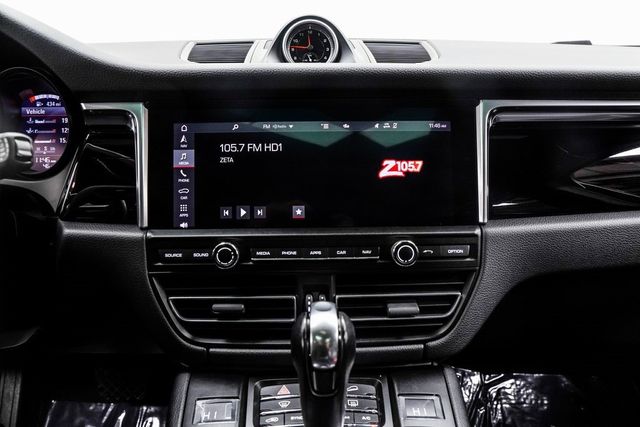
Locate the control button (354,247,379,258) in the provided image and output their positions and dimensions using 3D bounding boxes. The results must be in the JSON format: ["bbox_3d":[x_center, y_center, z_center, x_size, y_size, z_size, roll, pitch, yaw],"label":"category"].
[{"bbox_3d":[0.044,0.036,0.464,0.024,0.011,0.007,-1,-3,0],"label":"control button"}]

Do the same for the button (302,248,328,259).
[{"bbox_3d":[-0.004,0.036,0.453,0.024,0.010,0.008,0,0,0],"label":"button"}]

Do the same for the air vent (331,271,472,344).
[{"bbox_3d":[0.077,0.088,0.460,0.127,0.067,0.030,-1,-5,0],"label":"air vent"}]

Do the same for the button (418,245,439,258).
[{"bbox_3d":[0.102,0.035,0.464,0.018,0.011,0.007,-1,-3,0],"label":"button"}]

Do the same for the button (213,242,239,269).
[{"bbox_3d":[-0.086,0.039,0.455,0.024,0.024,0.016,-1,-3,0],"label":"button"}]

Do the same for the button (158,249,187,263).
[{"bbox_3d":[-0.137,0.039,0.464,0.026,0.012,0.007,-1,-3,0],"label":"button"}]

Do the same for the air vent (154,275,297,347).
[{"bbox_3d":[-0.088,0.090,0.465,0.135,0.066,0.035,0,0,0],"label":"air vent"}]

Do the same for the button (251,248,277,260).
[{"bbox_3d":[-0.051,0.037,0.453,0.024,0.011,0.008,0,0,0],"label":"button"}]

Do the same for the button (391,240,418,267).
[{"bbox_3d":[0.078,0.037,0.455,0.024,0.024,0.016,-1,-3,0],"label":"button"}]

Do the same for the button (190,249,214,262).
[{"bbox_3d":[-0.108,0.038,0.453,0.021,0.011,0.008,0,0,0],"label":"button"}]

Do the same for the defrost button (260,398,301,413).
[{"bbox_3d":[-0.033,0.174,0.452,0.041,0.008,0.013,0,43,0],"label":"defrost button"}]

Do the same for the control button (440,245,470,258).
[{"bbox_3d":[0.123,0.035,0.453,0.027,0.011,0.008,0,0,0],"label":"control button"}]

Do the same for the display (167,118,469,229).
[{"bbox_3d":[-0.002,-0.037,0.468,0.280,0.104,0.015,0,0,0],"label":"display"}]

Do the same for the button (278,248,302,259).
[{"bbox_3d":[-0.028,0.037,0.464,0.024,0.011,0.007,-1,-3,0],"label":"button"}]

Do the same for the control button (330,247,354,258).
[{"bbox_3d":[0.020,0.035,0.453,0.023,0.010,0.008,0,0,0],"label":"control button"}]

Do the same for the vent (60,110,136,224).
[{"bbox_3d":[-0.212,-0.044,0.478,0.074,0.109,0.040,-1,-3,0],"label":"vent"}]

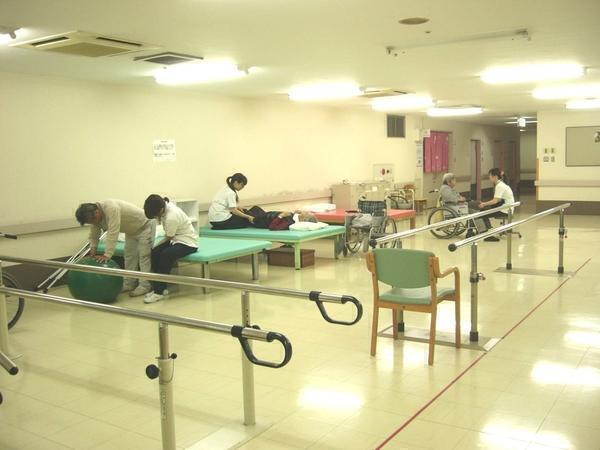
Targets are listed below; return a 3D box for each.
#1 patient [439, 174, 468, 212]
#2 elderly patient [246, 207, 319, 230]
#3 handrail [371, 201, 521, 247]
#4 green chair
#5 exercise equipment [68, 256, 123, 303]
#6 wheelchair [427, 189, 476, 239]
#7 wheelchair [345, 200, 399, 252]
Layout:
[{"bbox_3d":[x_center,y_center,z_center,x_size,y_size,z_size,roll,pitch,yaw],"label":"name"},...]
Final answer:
[{"bbox_3d":[2.892,-0.412,10.816,0.740,1.080,0.480,1,7,30],"label":"patient"},{"bbox_3d":[-0.378,-0.117,9.113,1.420,0.350,0.500,2,7,34],"label":"elderly patient"},{"bbox_3d":[1.717,-0.077,6.240,0.050,0.050,4.220,2,7,34],"label":"handrail"},{"bbox_3d":[0.830,0.539,4.431,0.545,0.790,0.530,2,7,34],"label":"green chair"},{"bbox_3d":[-2.140,0.578,6.371,0.590,0.530,0.590,2,7,34],"label":"exercise equipment"},{"bbox_3d":[2.812,-0.210,10.886,0.940,0.880,0.610,1,7,30],"label":"wheelchair"},{"bbox_3d":[0.987,0.029,9.105,0.640,0.870,0.950,2,7,34],"label":"wheelchair"}]

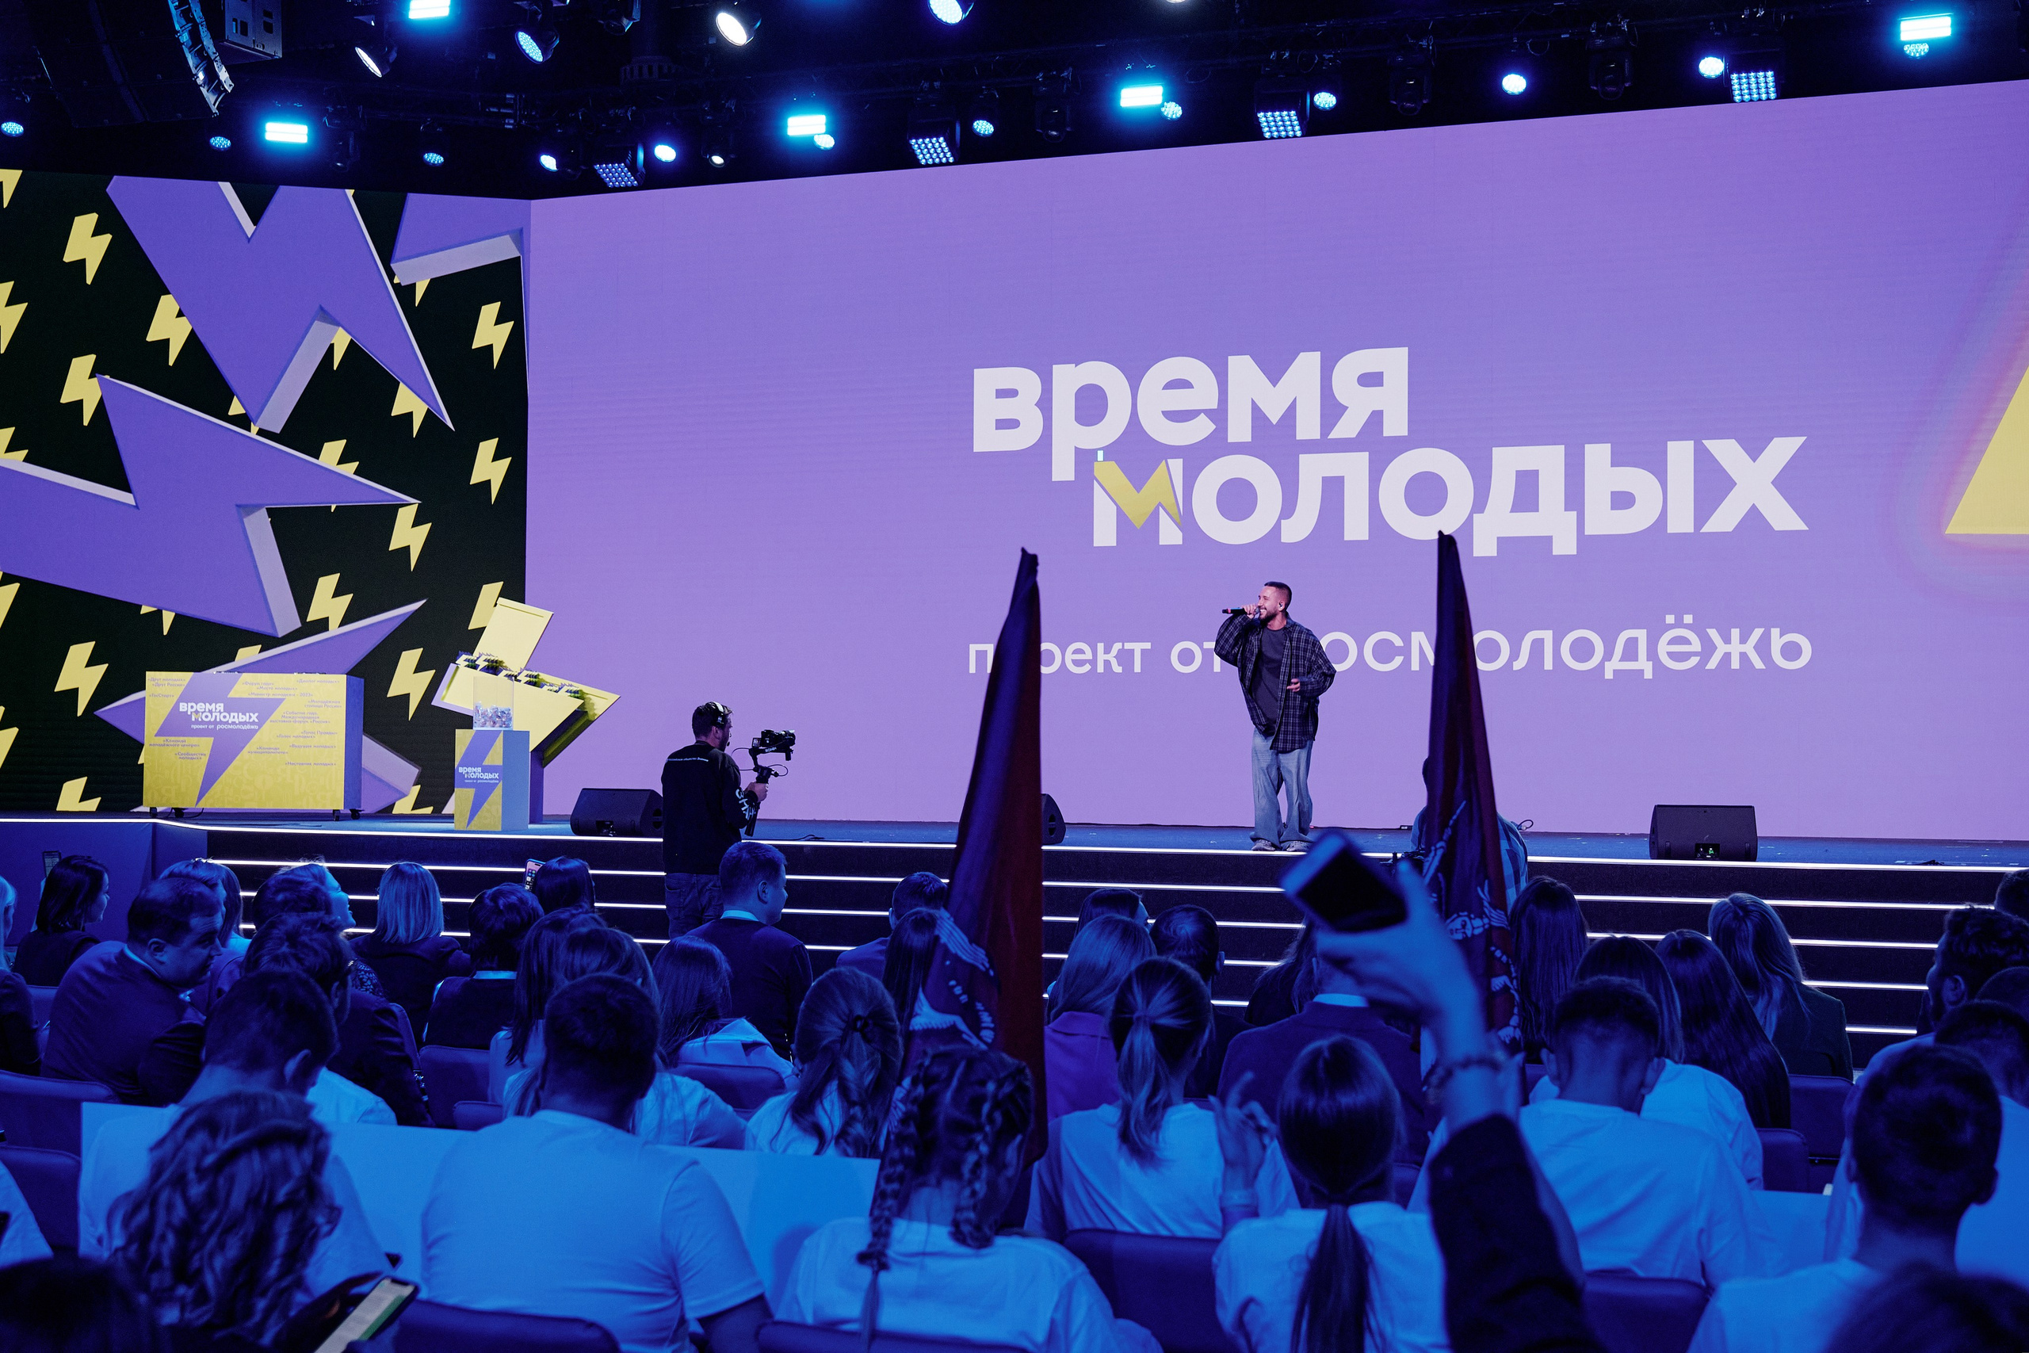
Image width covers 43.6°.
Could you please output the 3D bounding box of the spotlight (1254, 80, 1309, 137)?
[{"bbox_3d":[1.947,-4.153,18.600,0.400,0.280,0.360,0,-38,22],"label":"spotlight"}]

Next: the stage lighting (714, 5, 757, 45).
[{"bbox_3d":[-1.843,-4.318,16.800,0.270,0.290,0.290,-44,19,-21],"label":"stage lighting"}]

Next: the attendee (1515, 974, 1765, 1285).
[{"bbox_3d":[1.050,1.140,4.280,0.540,1.290,0.750,0,-1,16],"label":"attendee"}]

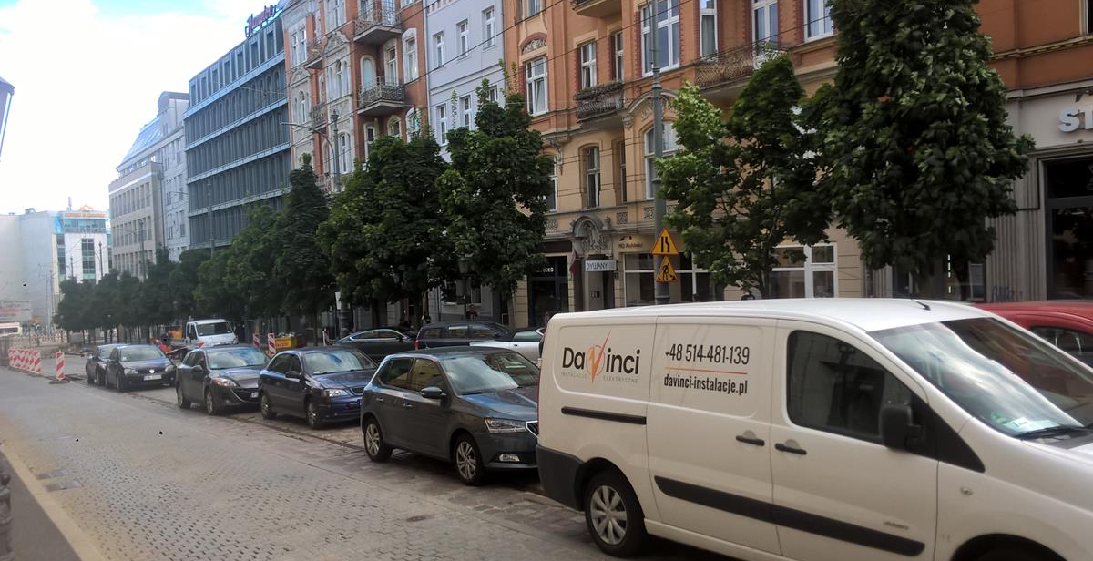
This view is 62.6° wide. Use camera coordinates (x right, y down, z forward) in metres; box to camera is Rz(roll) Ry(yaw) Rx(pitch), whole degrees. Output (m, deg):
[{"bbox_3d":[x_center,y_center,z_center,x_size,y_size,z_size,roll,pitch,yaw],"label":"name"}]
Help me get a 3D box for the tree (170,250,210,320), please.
[{"bbox_3d":[-23.707,1.280,60.210,3.400,6.893,3.400,-3,1,-35],"label":"tree"}]

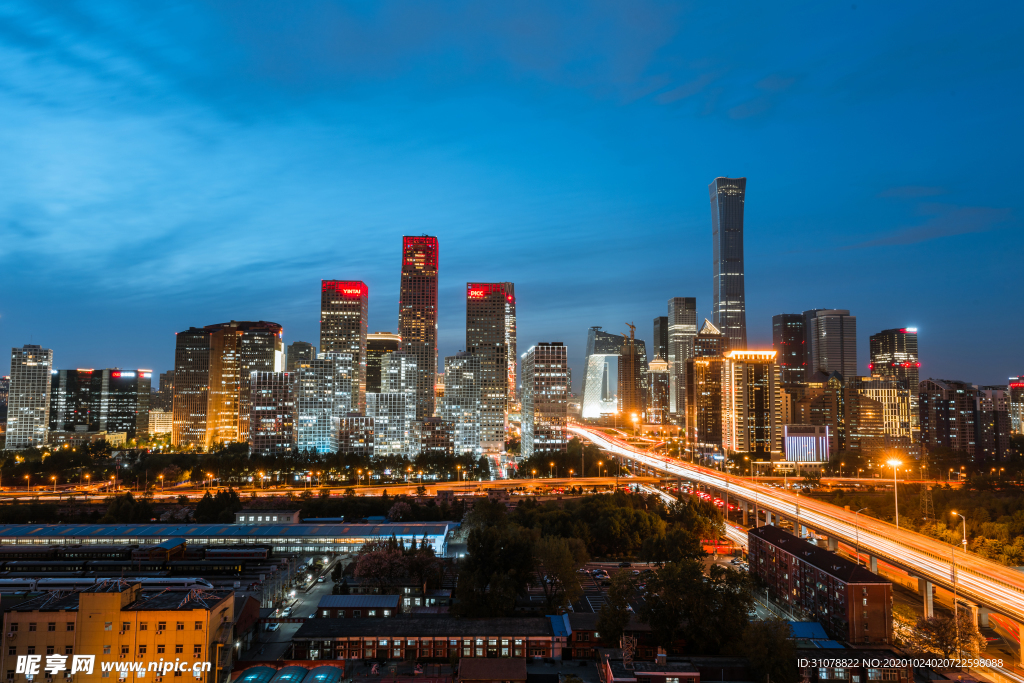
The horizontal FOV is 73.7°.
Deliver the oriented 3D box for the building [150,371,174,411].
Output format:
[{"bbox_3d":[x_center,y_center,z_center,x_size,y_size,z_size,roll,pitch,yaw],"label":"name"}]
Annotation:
[{"bbox_3d":[-623.130,103.410,1245.520,37.000,103.000,34.000,0,-4,-2],"label":"building"}]

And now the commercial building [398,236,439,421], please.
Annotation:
[{"bbox_3d":[-110.100,1.220,824.110,41.000,250.000,41.000,0,-4,-2],"label":"commercial building"}]

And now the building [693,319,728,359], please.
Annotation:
[{"bbox_3d":[235.990,49.770,805.600,33.340,146.160,34.000,0,-5,-1],"label":"building"}]

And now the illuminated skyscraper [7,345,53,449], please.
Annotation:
[{"bbox_3d":[-439.320,56.300,623.710,27.300,103.940,27.300,2,-5,-25],"label":"illuminated skyscraper"}]

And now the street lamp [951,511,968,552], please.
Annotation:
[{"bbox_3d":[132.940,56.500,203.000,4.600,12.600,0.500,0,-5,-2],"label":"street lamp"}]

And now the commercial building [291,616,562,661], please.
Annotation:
[{"bbox_3d":[-22.100,75.670,175.890,66.000,6.800,12.000,0,-4,-1],"label":"commercial building"}]

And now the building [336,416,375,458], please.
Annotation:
[{"bbox_3d":[-124.680,79.770,535.170,27.300,42.920,27.300,2,-5,-25],"label":"building"}]

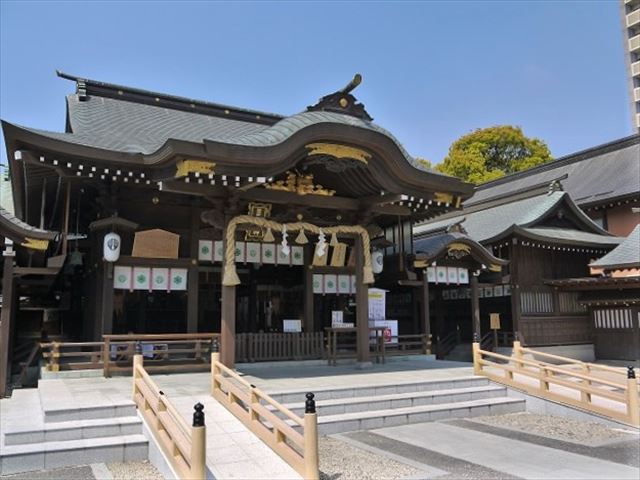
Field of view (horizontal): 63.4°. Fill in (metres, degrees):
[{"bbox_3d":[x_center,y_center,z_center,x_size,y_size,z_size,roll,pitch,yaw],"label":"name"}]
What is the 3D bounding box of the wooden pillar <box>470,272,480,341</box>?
[{"bbox_3d":[4.916,2.445,16.296,0.186,2.850,0.186,3,-9,-25],"label":"wooden pillar"}]

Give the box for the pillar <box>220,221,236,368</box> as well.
[{"bbox_3d":[-2.128,1.174,12.182,0.245,3.611,0.245,4,-11,-26],"label":"pillar"}]

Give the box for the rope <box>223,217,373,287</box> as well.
[{"bbox_3d":[-0.416,0.343,12.891,4.080,1.683,0.306,4,-11,-26],"label":"rope"}]

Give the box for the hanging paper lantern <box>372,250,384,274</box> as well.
[{"bbox_3d":[1.660,0.654,14.847,0.361,0.664,0.361,-1,-8,0],"label":"hanging paper lantern"}]

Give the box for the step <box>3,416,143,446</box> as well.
[{"bbox_3d":[-2.881,2.262,6.126,1.439,0.147,0.376,3,-9,-25],"label":"step"}]

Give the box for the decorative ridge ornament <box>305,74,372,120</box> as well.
[{"bbox_3d":[0.599,-3.133,11.351,1.683,0.704,0.949,4,-11,-26],"label":"decorative ridge ornament"}]

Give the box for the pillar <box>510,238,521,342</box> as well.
[{"bbox_3d":[6.198,1.647,16.373,0.195,3.370,0.195,3,-9,-25],"label":"pillar"}]

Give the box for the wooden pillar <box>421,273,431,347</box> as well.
[{"bbox_3d":[3.669,2.415,17.951,0.163,2.754,0.163,4,-11,-26],"label":"wooden pillar"}]

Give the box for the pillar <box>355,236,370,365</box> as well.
[{"bbox_3d":[0.958,1.289,11.628,0.215,2.867,0.215,3,-9,-25],"label":"pillar"}]

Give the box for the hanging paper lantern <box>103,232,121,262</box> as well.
[{"bbox_3d":[-4.715,0.175,11.763,0.391,0.664,0.391,3,-9,-25],"label":"hanging paper lantern"}]

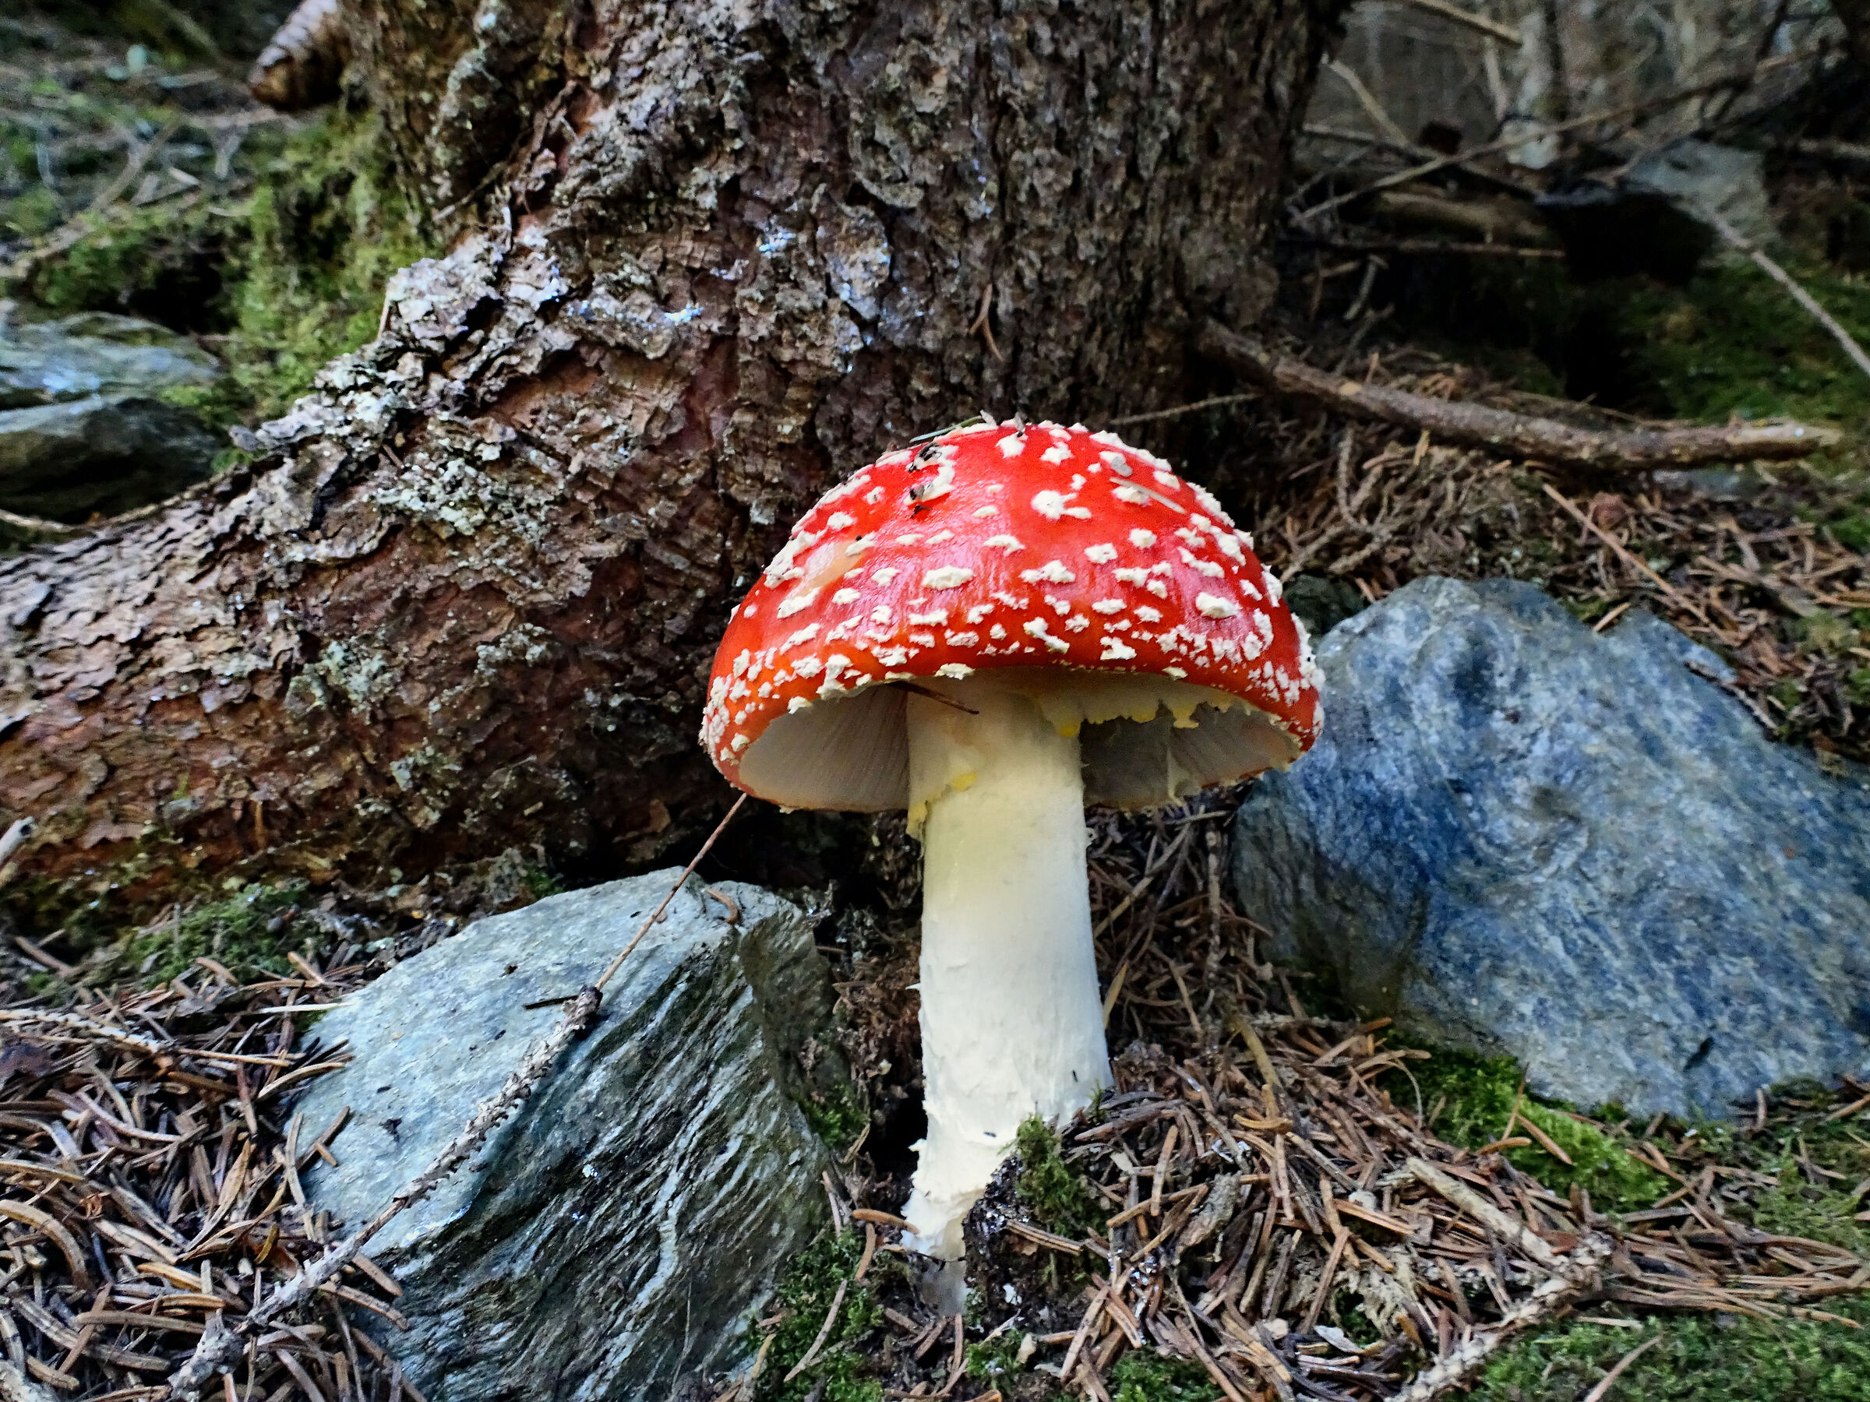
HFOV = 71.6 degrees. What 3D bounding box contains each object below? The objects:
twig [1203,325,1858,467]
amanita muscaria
[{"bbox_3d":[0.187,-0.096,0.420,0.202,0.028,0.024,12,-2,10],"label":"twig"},{"bbox_3d":[0.015,0.021,0.238,0.112,0.152,0.112,-3,-9,0],"label":"amanita muscaria"}]

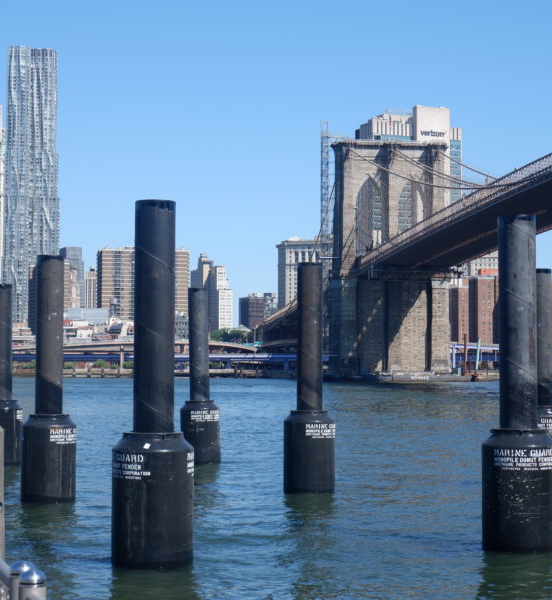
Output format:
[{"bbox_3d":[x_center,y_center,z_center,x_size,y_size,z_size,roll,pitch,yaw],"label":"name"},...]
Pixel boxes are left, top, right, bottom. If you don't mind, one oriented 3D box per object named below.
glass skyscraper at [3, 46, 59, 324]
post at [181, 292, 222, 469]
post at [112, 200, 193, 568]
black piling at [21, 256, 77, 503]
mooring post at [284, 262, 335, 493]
[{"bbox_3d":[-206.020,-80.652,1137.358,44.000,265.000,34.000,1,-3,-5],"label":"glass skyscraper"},{"bbox_3d":[-3.372,3.422,61.361,1.780,7.980,1.780,0,-3,0],"label":"post"},{"bbox_3d":[-2.738,1.843,30.395,1.830,8.210,1.830,0,-3,0],"label":"post"},{"bbox_3d":[-7.387,2.546,44.273,1.780,7.980,1.780,0,-3,0],"label":"black piling"},{"bbox_3d":[1.183,2.763,48.523,1.830,8.210,1.830,0,-3,0],"label":"mooring post"}]

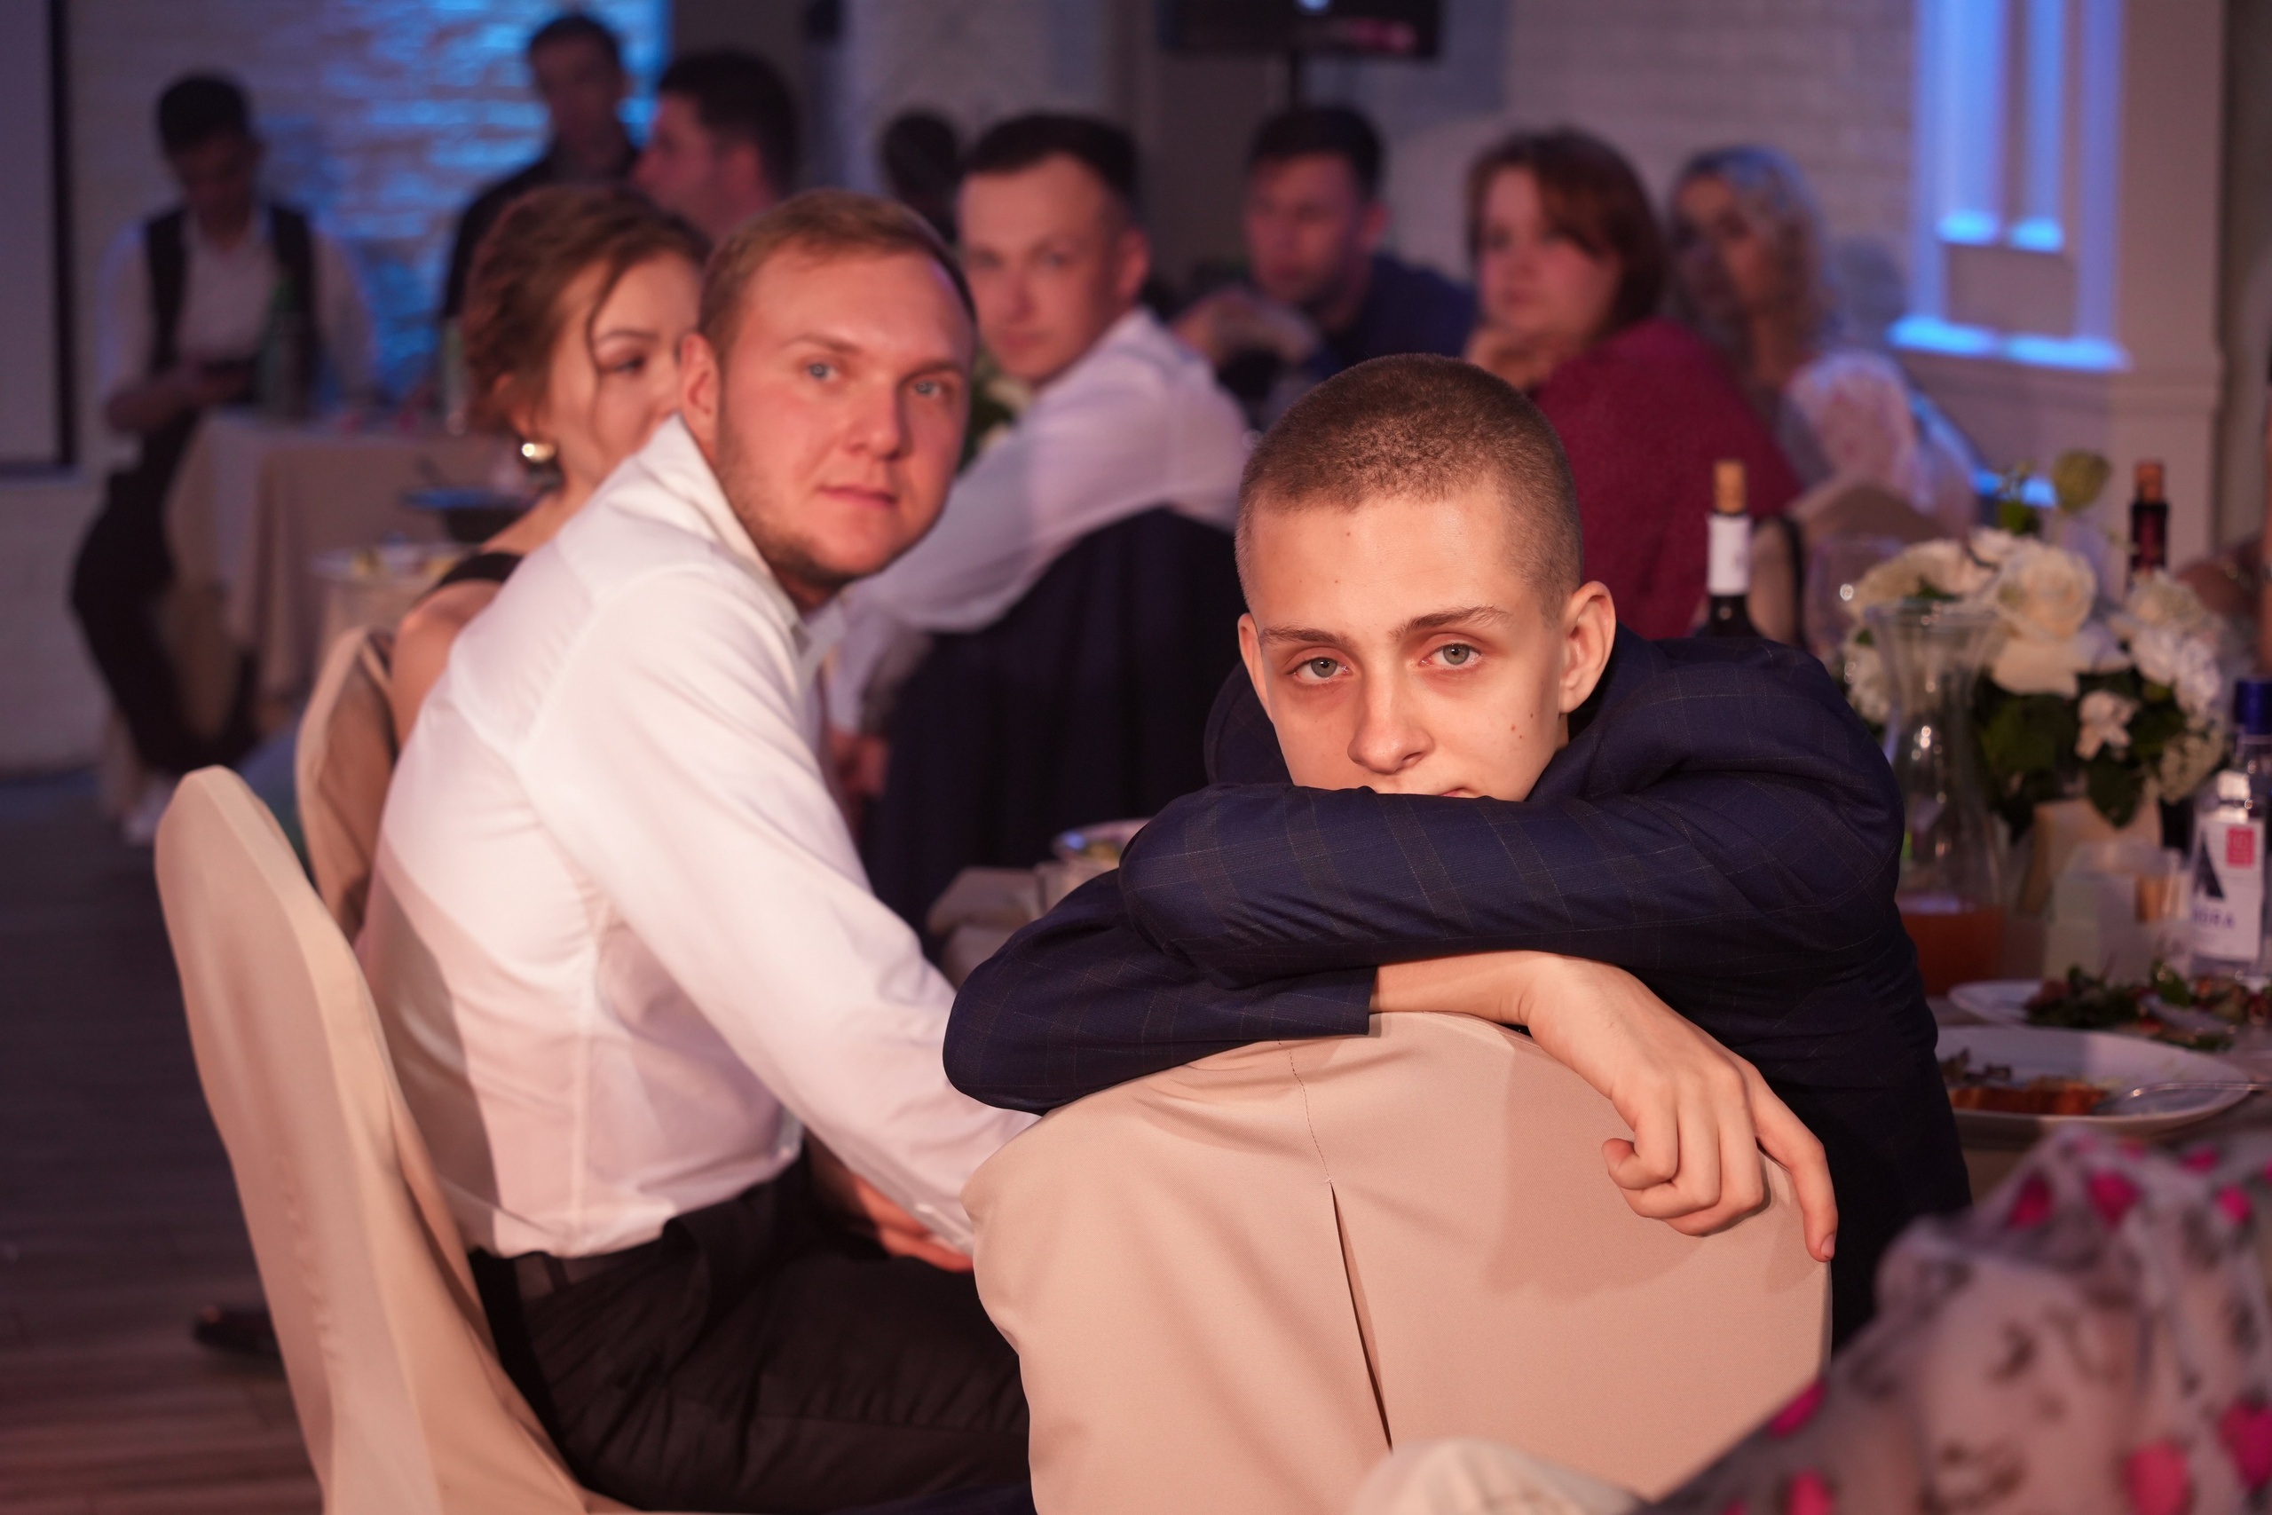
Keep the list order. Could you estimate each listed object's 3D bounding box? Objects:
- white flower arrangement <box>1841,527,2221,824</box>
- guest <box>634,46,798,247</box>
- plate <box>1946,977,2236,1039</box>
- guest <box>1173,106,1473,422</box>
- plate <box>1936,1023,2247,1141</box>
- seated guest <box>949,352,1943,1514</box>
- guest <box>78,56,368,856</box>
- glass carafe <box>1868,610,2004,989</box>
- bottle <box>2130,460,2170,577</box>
[{"bbox_3d":[0.679,-0.024,3.803,0.300,0.290,0.290,0,7,0],"label":"white flower arrangement"},{"bbox_3d":[-0.655,-0.216,6.795,0.780,1.390,0.530,1,8,9],"label":"guest"},{"bbox_3d":[0.662,0.169,3.372,0.235,0.030,0.235,0,7,0],"label":"plate"},{"bbox_3d":[0.213,-0.098,6.191,0.580,1.330,0.750,5,9,33],"label":"guest"},{"bbox_3d":[0.551,0.203,3.106,0.260,0.030,0.260,0,7,0],"label":"plate"},{"bbox_3d":[0.158,0.424,2.456,0.560,1.260,0.700,1,8,5],"label":"seated guest"},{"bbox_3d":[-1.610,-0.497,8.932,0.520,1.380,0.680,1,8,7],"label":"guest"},{"bbox_3d":[0.564,0.028,3.547,0.098,0.264,0.098,0,7,0],"label":"glass carafe"},{"bbox_3d":[0.813,-0.074,4.072,0.075,0.330,0.075,0,7,0],"label":"bottle"}]

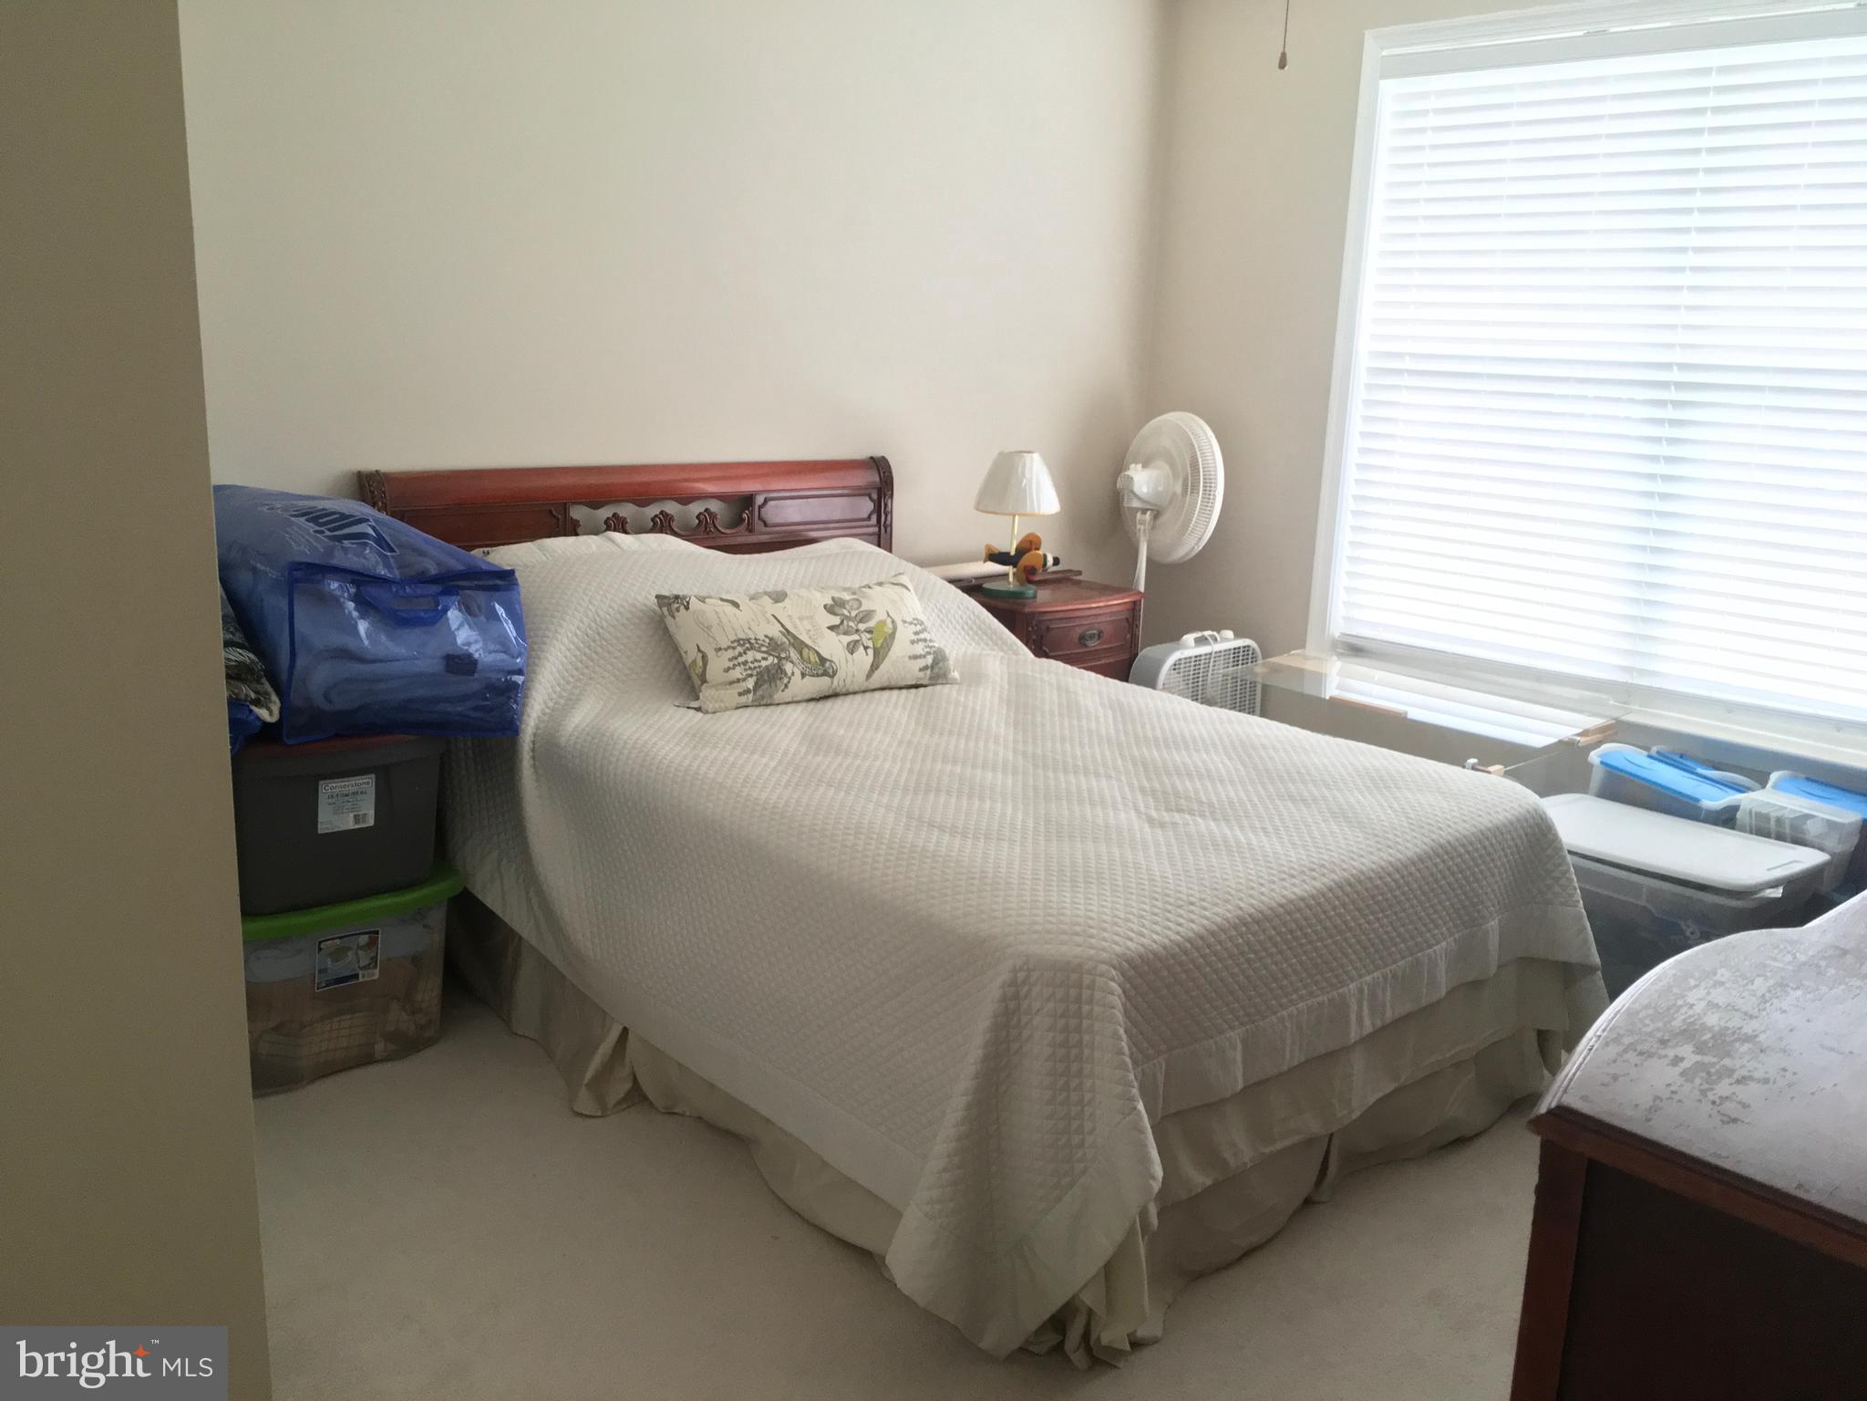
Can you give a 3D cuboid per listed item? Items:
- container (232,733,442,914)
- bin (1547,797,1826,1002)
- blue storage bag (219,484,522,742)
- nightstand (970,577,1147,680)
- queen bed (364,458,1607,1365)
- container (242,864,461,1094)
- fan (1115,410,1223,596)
[{"bbox_3d":[-1.299,0.185,3.176,0.422,0.280,0.579,-9,16,-40],"label":"container"},{"bbox_3d":[1.704,0.501,3.761,0.493,0.357,0.636,-9,16,-40],"label":"bin"},{"bbox_3d":[-1.200,-0.190,3.164,0.529,0.472,0.572,-6,15,-31],"label":"blue storage bag"},{"bbox_3d":[0.300,0.045,4.722,0.458,0.736,0.572,13,17,42],"label":"nightstand"},{"bbox_3d":[0.005,0.138,3.325,1.630,1.144,2.109,-9,16,-40],"label":"queen bed"},{"bbox_3d":[-1.303,0.506,3.240,0.465,0.375,0.601,-9,16,-40],"label":"container"},{"bbox_3d":[0.710,-0.264,4.928,0.410,1.277,0.450,-6,15,-31],"label":"fan"}]

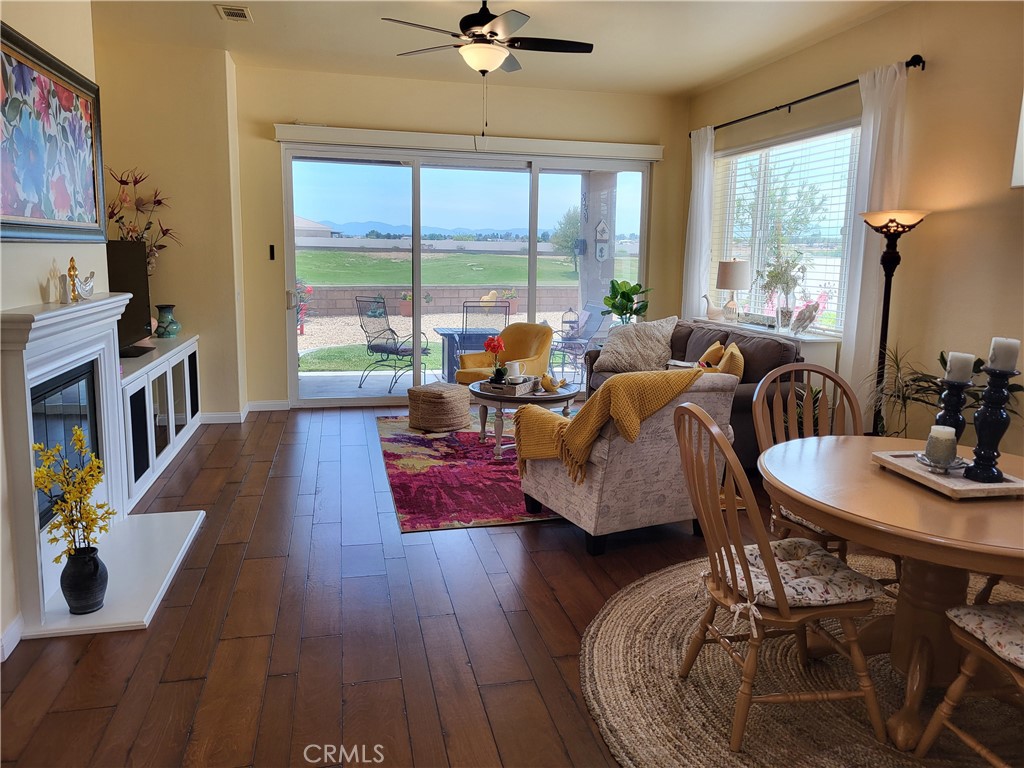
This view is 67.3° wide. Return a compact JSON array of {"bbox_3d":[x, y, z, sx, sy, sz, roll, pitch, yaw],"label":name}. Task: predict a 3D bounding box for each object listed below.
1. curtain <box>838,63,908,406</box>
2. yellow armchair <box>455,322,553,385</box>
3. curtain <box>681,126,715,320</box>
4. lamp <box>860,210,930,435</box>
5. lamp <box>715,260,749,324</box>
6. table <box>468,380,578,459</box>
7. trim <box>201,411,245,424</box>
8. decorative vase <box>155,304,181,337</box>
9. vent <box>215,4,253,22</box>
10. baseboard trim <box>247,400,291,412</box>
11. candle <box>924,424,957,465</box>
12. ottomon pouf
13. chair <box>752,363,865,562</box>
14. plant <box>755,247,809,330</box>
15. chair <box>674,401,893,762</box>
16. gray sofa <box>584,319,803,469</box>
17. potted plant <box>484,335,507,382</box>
[{"bbox_3d":[2.267,-0.614,4.889,0.100,2.660,0.490,-1,10,-12],"label":"curtain"},{"bbox_3d":[-0.077,-0.106,6.995,0.690,0.855,0.710,9,13,40],"label":"yellow armchair"},{"bbox_3d":[1.737,-1.034,7.264,0.100,2.660,0.480,-1,10,-12],"label":"curtain"},{"bbox_3d":[2.153,-0.098,4.468,0.404,1.762,0.404,-1,10,-13],"label":"lamp"},{"bbox_3d":[1.845,-0.765,6.413,0.283,0.535,0.283,-1,10,-13],"label":"lamp"},{"bbox_3d":[0.076,0.268,5.881,0.848,0.460,0.848,-1,10,-13],"label":"table"},{"bbox_3d":[-2.479,0.298,6.579,0.345,0.095,0.016,-1,10,-12],"label":"trim"},{"bbox_3d":[-2.736,-0.497,6.093,0.207,0.265,0.207,-1,10,-13],"label":"decorative vase"},{"bbox_3d":[-1.851,-2.462,5.140,0.215,0.025,0.350,-1,10,-12],"label":"vent"},{"bbox_3d":[-2.257,0.202,7.166,0.370,0.095,0.016,-1,10,-12],"label":"baseboard trim"},{"bbox_3d":[1.405,0.203,2.524,0.105,0.122,0.105,-1,10,-13],"label":"candle"},{"bbox_3d":[-0.627,0.198,6.572,0.444,0.343,0.444,7,11,31],"label":"ottomon pouf"},{"bbox_3d":[1.303,0.473,3.053,0.480,1.020,0.630,-2,10,-17],"label":"chair"},{"bbox_3d":[1.987,-0.687,5.682,0.364,0.626,0.384,-1,10,-13],"label":"plant"},{"bbox_3d":[0.832,0.564,2.458,0.640,1.020,0.480,0,10,-10],"label":"chair"},{"bbox_3d":[1.278,0.053,5.998,0.960,0.909,2.020,-1,10,-13],"label":"gray sofa"},{"bbox_3d":[-0.121,-0.198,5.883,0.170,0.380,0.160,-1,10,-12],"label":"potted plant"}]

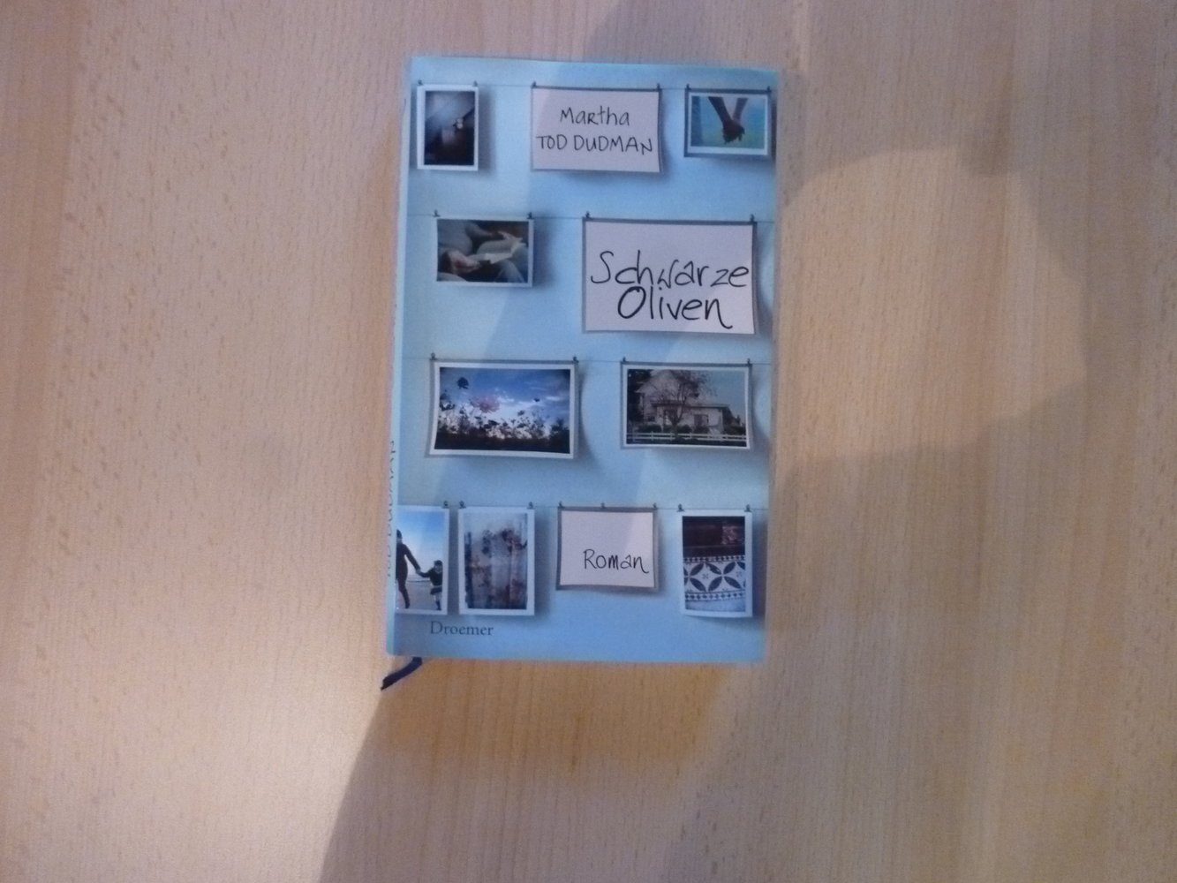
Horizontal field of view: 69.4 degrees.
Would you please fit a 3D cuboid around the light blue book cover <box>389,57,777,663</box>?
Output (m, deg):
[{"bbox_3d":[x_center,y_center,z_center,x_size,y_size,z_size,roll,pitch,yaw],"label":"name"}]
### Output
[{"bbox_3d":[-0.002,-0.028,0.311,0.133,0.024,0.209,1,89,-2],"label":"light blue book cover"}]

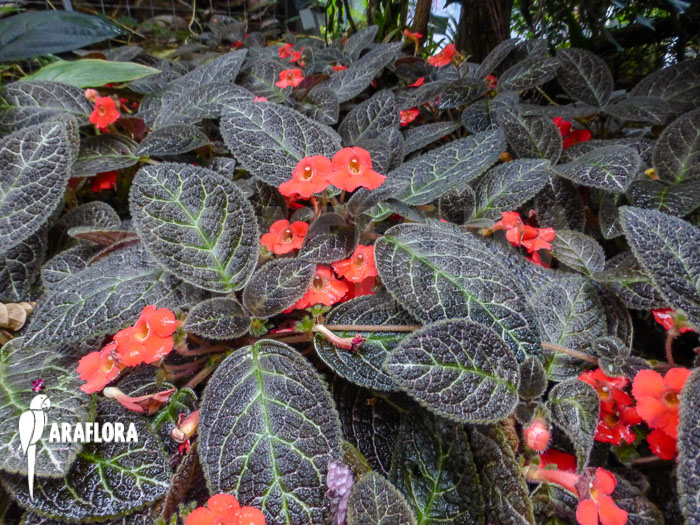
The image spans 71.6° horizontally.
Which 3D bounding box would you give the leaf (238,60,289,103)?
[{"bbox_3d":[-0.087,-0.181,0.486,0.040,0.010,0.076,-31,60,-29],"label":"leaf"}]

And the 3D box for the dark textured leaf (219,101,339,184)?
[{"bbox_3d":[-0.055,-0.095,0.363,0.106,0.017,0.069,39,63,16],"label":"dark textured leaf"}]

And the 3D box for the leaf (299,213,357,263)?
[{"bbox_3d":[-0.012,-0.012,0.250,0.037,0.008,0.028,-38,67,-20],"label":"leaf"}]

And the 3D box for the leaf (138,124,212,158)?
[{"bbox_3d":[-0.137,-0.093,0.380,0.054,0.012,0.034,-10,50,-11],"label":"leaf"}]

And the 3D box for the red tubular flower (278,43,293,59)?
[{"bbox_3d":[-0.112,-0.372,0.857,0.027,0.028,0.024,5,9,8],"label":"red tubular flower"}]

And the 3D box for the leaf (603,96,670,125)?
[{"bbox_3d":[0.274,-0.145,0.464,0.054,0.010,0.039,26,49,30],"label":"leaf"}]

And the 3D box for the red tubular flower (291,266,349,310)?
[{"bbox_3d":[-0.018,0.015,0.270,0.030,0.023,0.019,4,13,6],"label":"red tubular flower"}]

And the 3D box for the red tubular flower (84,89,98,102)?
[{"bbox_3d":[-0.234,-0.151,0.440,0.013,0.013,0.017,-2,0,-3],"label":"red tubular flower"}]

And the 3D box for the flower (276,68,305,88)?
[{"bbox_3d":[-0.062,-0.188,0.497,0.029,0.021,0.019,-1,7,-2],"label":"flower"}]

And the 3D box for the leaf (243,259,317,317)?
[{"bbox_3d":[-0.037,0.014,0.273,0.047,0.010,0.027,-39,68,-19],"label":"leaf"}]

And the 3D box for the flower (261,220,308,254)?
[{"bbox_3d":[-0.040,-0.015,0.297,0.028,0.021,0.019,-2,9,-3],"label":"flower"}]

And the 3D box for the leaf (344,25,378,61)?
[{"bbox_3d":[0.013,-0.274,0.603,0.038,0.012,0.061,28,78,28],"label":"leaf"}]

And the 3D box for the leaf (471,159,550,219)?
[{"bbox_3d":[0.116,-0.057,0.358,0.079,0.014,0.040,-35,53,-14],"label":"leaf"}]

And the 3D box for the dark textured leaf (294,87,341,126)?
[{"bbox_3d":[-0.030,-0.142,0.443,0.049,0.009,0.036,38,55,23],"label":"dark textured leaf"}]

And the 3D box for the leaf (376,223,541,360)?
[{"bbox_3d":[0.052,0.015,0.235,0.058,0.014,0.097,-36,63,-26],"label":"leaf"}]

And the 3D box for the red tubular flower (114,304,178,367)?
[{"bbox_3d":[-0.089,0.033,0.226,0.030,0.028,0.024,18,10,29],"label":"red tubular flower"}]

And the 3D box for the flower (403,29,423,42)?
[{"bbox_3d":[0.097,-0.340,0.740,0.030,0.022,0.028,-18,3,10],"label":"flower"}]

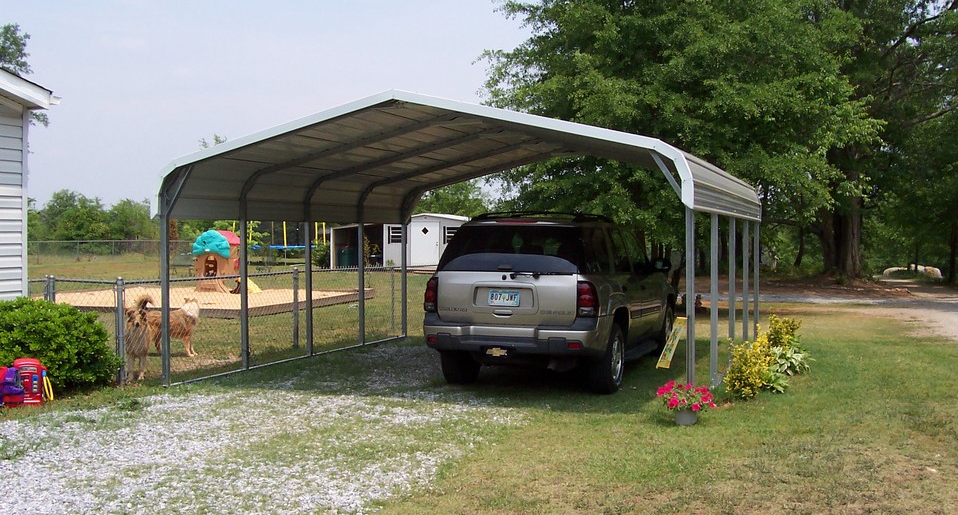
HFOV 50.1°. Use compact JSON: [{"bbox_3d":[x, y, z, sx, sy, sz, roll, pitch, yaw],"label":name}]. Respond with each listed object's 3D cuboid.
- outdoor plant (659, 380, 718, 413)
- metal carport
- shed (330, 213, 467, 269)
[{"bbox_3d":[1.730,1.159,8.539,0.499,0.280,0.460,0,1,0],"label":"outdoor plant"},{"bbox_3d":[0.318,-0.181,12.809,5.687,3.001,6.360,0,1,20],"label":"metal carport"},{"bbox_3d":[-3.373,-0.769,47.797,6.150,2.500,4.600,0,1,3],"label":"shed"}]

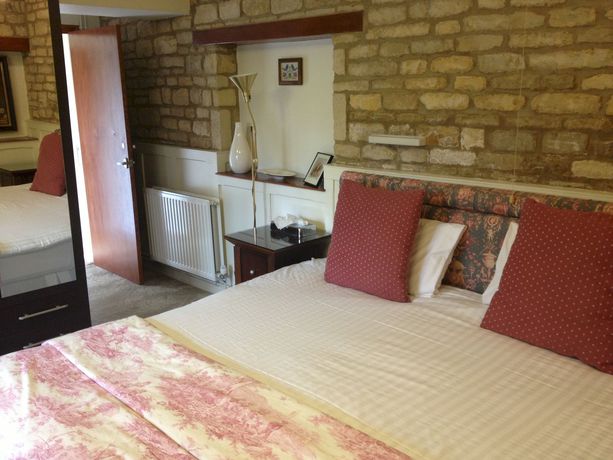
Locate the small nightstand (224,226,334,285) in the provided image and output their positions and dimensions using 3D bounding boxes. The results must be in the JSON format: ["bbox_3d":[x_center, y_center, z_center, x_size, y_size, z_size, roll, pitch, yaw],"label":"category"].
[{"bbox_3d":[-0.163,0.368,3.803,0.490,0.690,0.490,11,18,41],"label":"small nightstand"}]

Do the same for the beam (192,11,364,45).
[{"bbox_3d":[-0.226,-1.255,3.916,0.100,0.104,1.600,-14,19,-43],"label":"beam"}]

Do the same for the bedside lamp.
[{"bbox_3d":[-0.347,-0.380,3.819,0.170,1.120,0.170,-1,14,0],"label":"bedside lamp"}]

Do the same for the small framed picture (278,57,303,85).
[{"bbox_3d":[-0.105,-1.031,4.050,0.025,0.173,0.228,-14,19,-43],"label":"small framed picture"}]

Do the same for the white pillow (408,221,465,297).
[{"bbox_3d":[0.446,0.094,3.181,0.670,0.420,0.150,13,-6,44],"label":"white pillow"}]

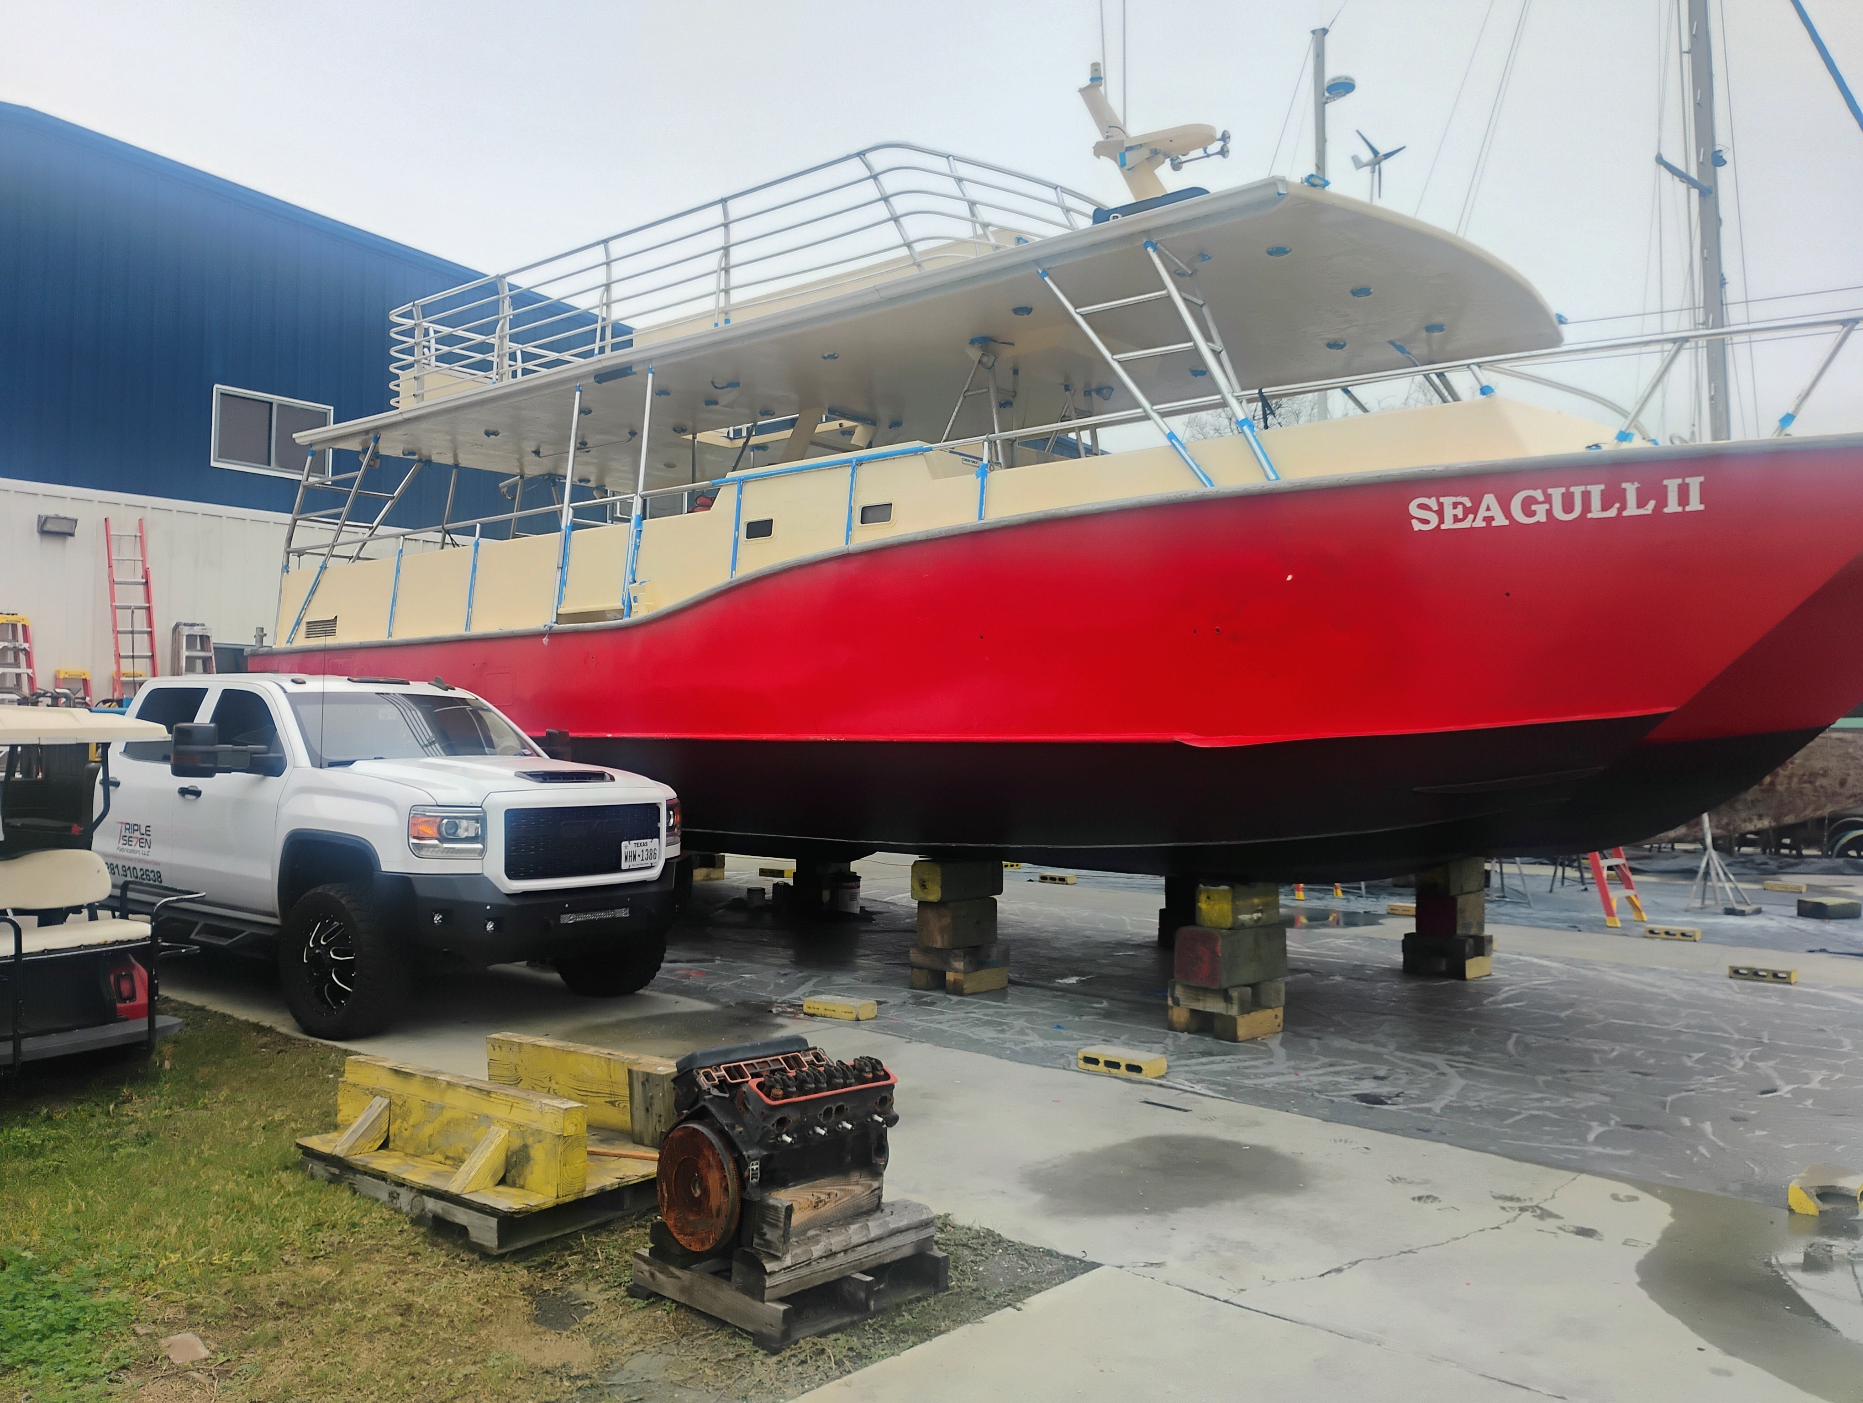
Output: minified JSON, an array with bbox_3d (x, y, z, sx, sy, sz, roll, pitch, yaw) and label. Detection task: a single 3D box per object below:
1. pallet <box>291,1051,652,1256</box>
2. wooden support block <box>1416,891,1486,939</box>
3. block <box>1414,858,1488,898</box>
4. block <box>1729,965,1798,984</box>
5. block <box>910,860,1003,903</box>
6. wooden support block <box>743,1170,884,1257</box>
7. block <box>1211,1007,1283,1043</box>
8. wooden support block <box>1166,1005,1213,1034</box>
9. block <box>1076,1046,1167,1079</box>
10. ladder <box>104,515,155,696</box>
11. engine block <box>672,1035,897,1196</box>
[{"bbox_3d":[-1.510,1.569,5.642,1.280,0.420,1.040,-1,-2,40],"label":"pallet"},{"bbox_3d":[3.798,1.547,11.014,0.300,0.295,0.480,-1,-2,43],"label":"wooden support block"},{"bbox_3d":[3.784,1.281,11.012,0.250,0.240,0.540,-1,-2,43],"label":"block"},{"bbox_3d":[5.970,1.956,10.831,0.397,0.090,0.193,-1,-2,40],"label":"block"},{"bbox_3d":[0.188,1.227,10.494,0.254,0.275,0.680,-1,-2,40],"label":"block"},{"bbox_3d":[-0.314,1.405,4.223,0.170,0.160,0.420,-1,-2,41],"label":"wooden support block"},{"bbox_3d":[1.812,1.830,8.598,0.454,0.140,0.150,2,-2,-44],"label":"block"},{"bbox_3d":[1.593,1.841,8.864,0.142,0.140,0.460,-1,-2,45],"label":"wooden support block"},{"bbox_3d":[0.962,1.816,7.607,0.397,0.090,0.193,-1,-2,36],"label":"block"},{"bbox_3d":[-9.620,-0.095,18.306,0.150,4.350,0.450,-15,-11,37],"label":"ladder"},{"bbox_3d":[-0.451,1.200,4.427,0.540,0.430,0.510,2,-2,-42],"label":"engine block"}]

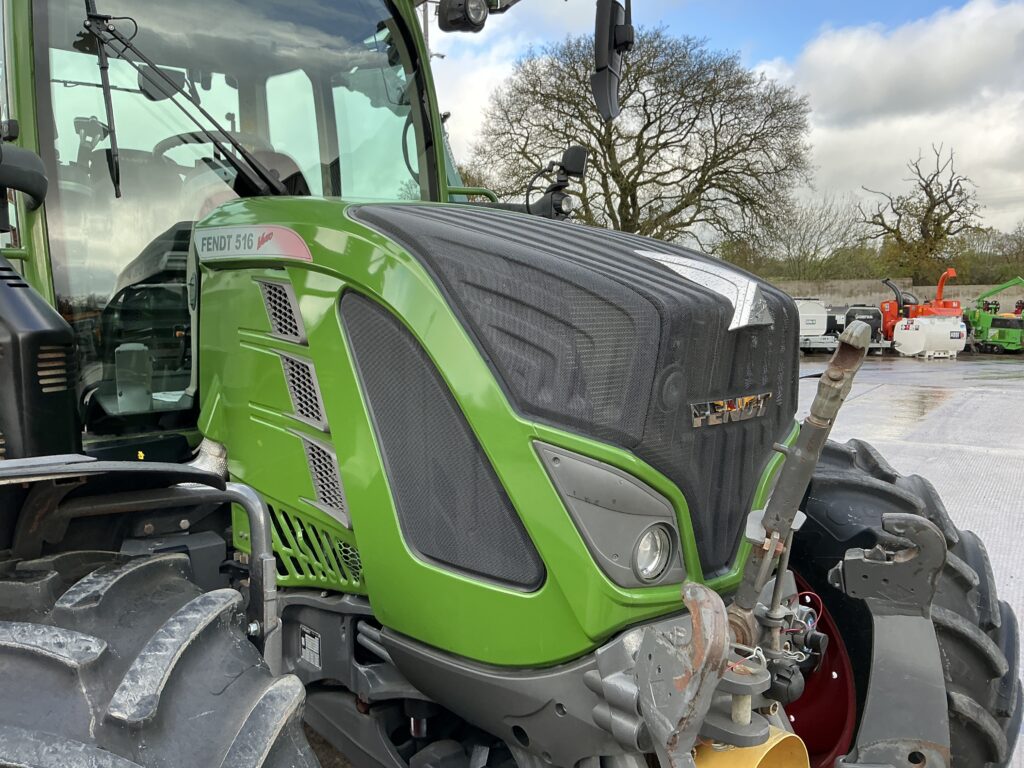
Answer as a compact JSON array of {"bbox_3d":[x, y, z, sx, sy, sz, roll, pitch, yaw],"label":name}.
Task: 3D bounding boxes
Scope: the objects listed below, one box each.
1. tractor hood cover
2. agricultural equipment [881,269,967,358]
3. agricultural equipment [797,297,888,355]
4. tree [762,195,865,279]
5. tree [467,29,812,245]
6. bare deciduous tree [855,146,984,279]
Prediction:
[{"bbox_3d":[0.117,-0.072,2.401,0.820,1.010,1.270,-5,8,-42],"label":"tractor hood cover"},{"bbox_3d":[12.112,-2.127,24.511,2.495,2.558,1.996,0,6,0],"label":"agricultural equipment"},{"bbox_3d":[9.859,-1.762,25.253,2.993,1.680,1.946,0,6,0],"label":"agricultural equipment"},{"bbox_3d":[15.730,-6.367,43.577,5.418,7.077,5.147,0,6,0],"label":"tree"},{"bbox_3d":[6.224,-9.997,41.191,17.544,14.790,17.018,0,6,0],"label":"tree"},{"bbox_3d":[25.934,-9.558,53.300,7.954,11.429,7.556,0,6,0],"label":"bare deciduous tree"}]

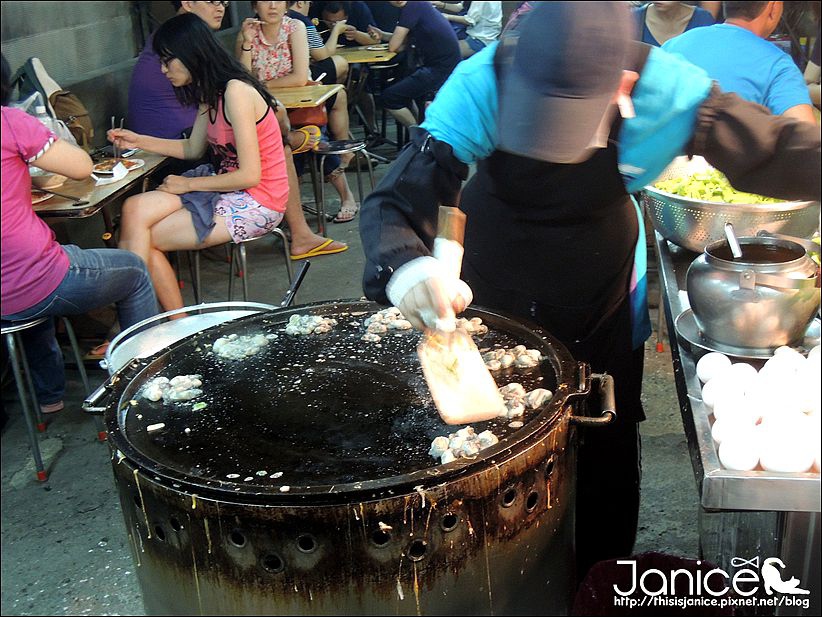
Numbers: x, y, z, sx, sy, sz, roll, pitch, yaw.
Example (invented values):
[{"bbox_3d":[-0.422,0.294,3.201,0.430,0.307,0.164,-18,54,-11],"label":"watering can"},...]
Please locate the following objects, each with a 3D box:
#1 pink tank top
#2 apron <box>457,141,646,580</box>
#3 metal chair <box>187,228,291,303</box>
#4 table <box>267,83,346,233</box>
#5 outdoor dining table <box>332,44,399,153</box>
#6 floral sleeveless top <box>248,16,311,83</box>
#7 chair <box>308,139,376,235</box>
[{"bbox_3d":[-0.552,-0.517,3.601,0.250,0.460,0.340,-11,21,-15],"label":"pink tank top"},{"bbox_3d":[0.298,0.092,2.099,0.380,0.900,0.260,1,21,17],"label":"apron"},{"bbox_3d":[-0.600,-0.079,3.847,0.310,0.460,0.310,-11,21,-15],"label":"metal chair"},{"bbox_3d":[-0.742,-0.742,5.435,0.780,0.640,0.640,-2,20,10],"label":"table"},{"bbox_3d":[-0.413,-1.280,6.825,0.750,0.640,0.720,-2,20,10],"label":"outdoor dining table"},{"bbox_3d":[-0.688,-1.326,5.659,0.360,0.450,0.240,-6,20,-1],"label":"floral sleeveless top"},{"bbox_3d":[-0.339,-0.574,5.135,0.310,0.460,0.310,-5,20,2],"label":"chair"}]

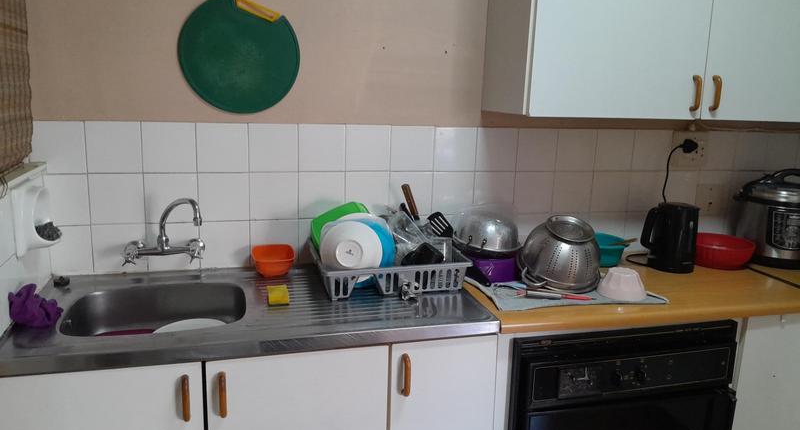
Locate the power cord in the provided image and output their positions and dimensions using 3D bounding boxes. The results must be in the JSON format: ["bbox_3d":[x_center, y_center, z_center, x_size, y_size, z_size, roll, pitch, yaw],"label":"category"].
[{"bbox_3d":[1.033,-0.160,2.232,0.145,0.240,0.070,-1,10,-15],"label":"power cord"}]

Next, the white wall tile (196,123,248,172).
[{"bbox_3d":[-0.537,-0.202,1.820,0.149,0.148,0.008,-1,11,-15],"label":"white wall tile"}]

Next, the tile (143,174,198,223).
[{"bbox_3d":[-0.686,-0.051,1.810,0.149,0.148,0.008,-1,11,-15],"label":"tile"}]

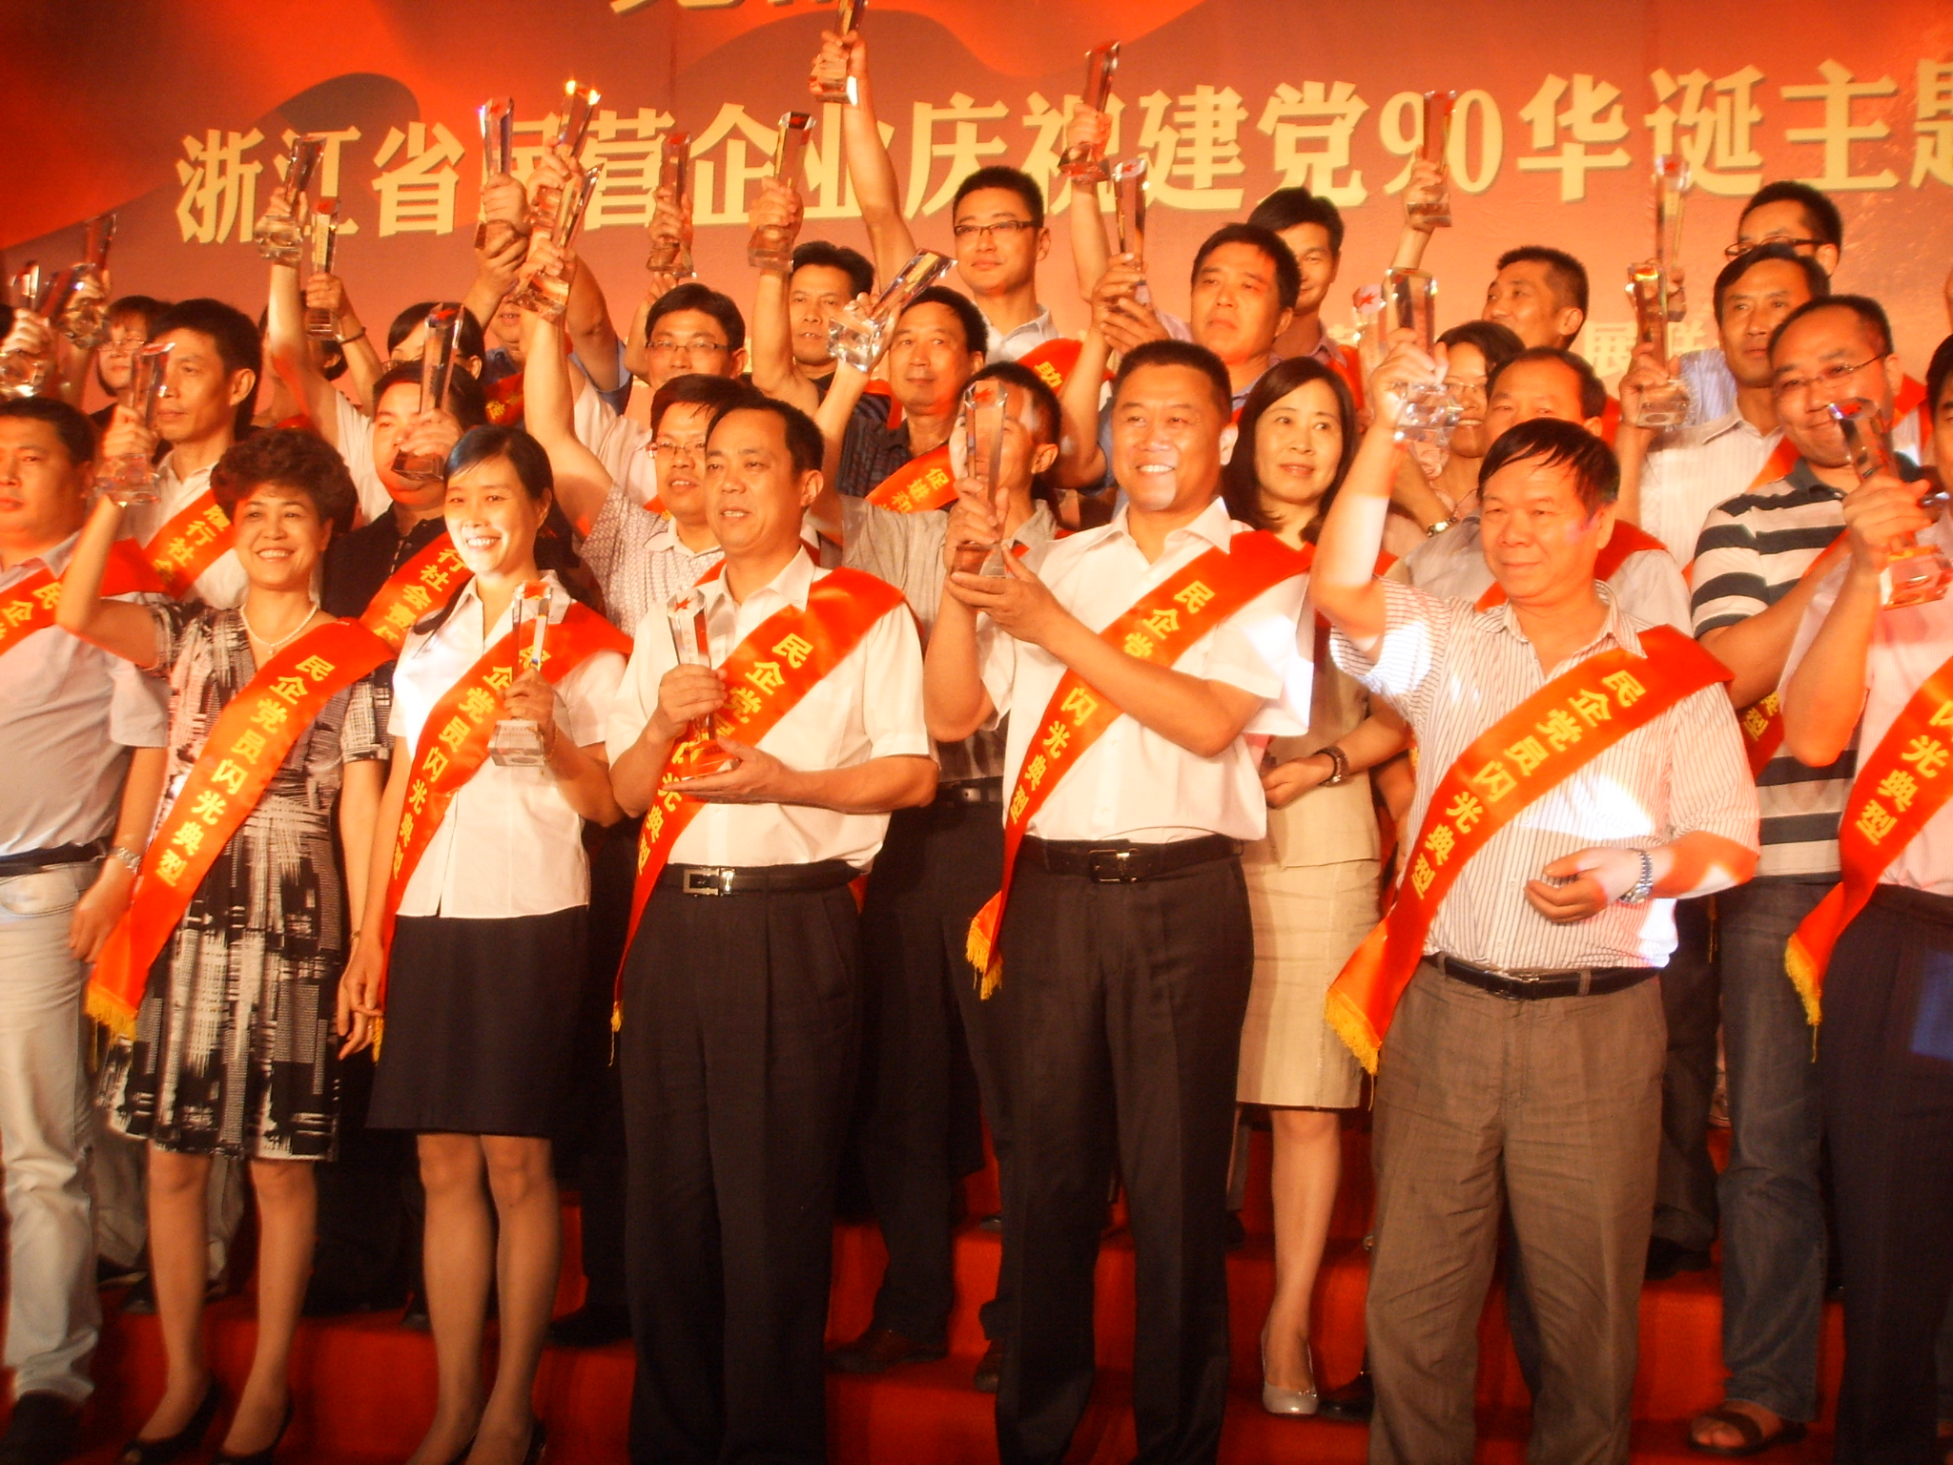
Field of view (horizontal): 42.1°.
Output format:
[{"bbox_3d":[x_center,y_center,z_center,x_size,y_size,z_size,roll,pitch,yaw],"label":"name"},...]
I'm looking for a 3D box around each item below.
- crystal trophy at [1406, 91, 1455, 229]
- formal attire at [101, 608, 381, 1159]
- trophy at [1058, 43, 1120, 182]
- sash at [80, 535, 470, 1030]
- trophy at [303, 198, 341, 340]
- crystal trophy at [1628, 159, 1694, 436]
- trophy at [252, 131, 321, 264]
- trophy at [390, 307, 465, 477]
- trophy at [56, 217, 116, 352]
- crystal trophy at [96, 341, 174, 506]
[{"bbox_3d":[0.869,-1.093,4.850,0.075,0.250,0.065,4,-3,6],"label":"crystal trophy"},{"bbox_3d":[-1.181,0.241,4.080,0.420,0.860,0.280,2,-2,9],"label":"formal attire"},{"bbox_3d":[0.215,-1.159,4.750,0.080,0.250,0.070,8,-3,6],"label":"trophy"},{"bbox_3d":[-1.121,0.111,4.040,0.520,0.720,0.280,2,-3,6],"label":"sash"},{"bbox_3d":[-1.288,-0.909,5.000,0.075,0.265,0.072,5,8,10],"label":"trophy"},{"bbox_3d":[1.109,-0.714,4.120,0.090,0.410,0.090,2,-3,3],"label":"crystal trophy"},{"bbox_3d":[-1.337,-1.037,4.950,0.075,0.265,0.072,8,-12,11],"label":"trophy"},{"bbox_3d":[-0.905,-0.562,4.200,0.075,0.265,0.072,9,-2,11],"label":"trophy"},{"bbox_3d":[-1.750,-0.885,5.000,0.075,0.265,0.072,2,-10,18],"label":"trophy"},{"bbox_3d":[-1.343,-0.492,4.060,0.075,0.265,0.072,0,-8,21],"label":"crystal trophy"}]

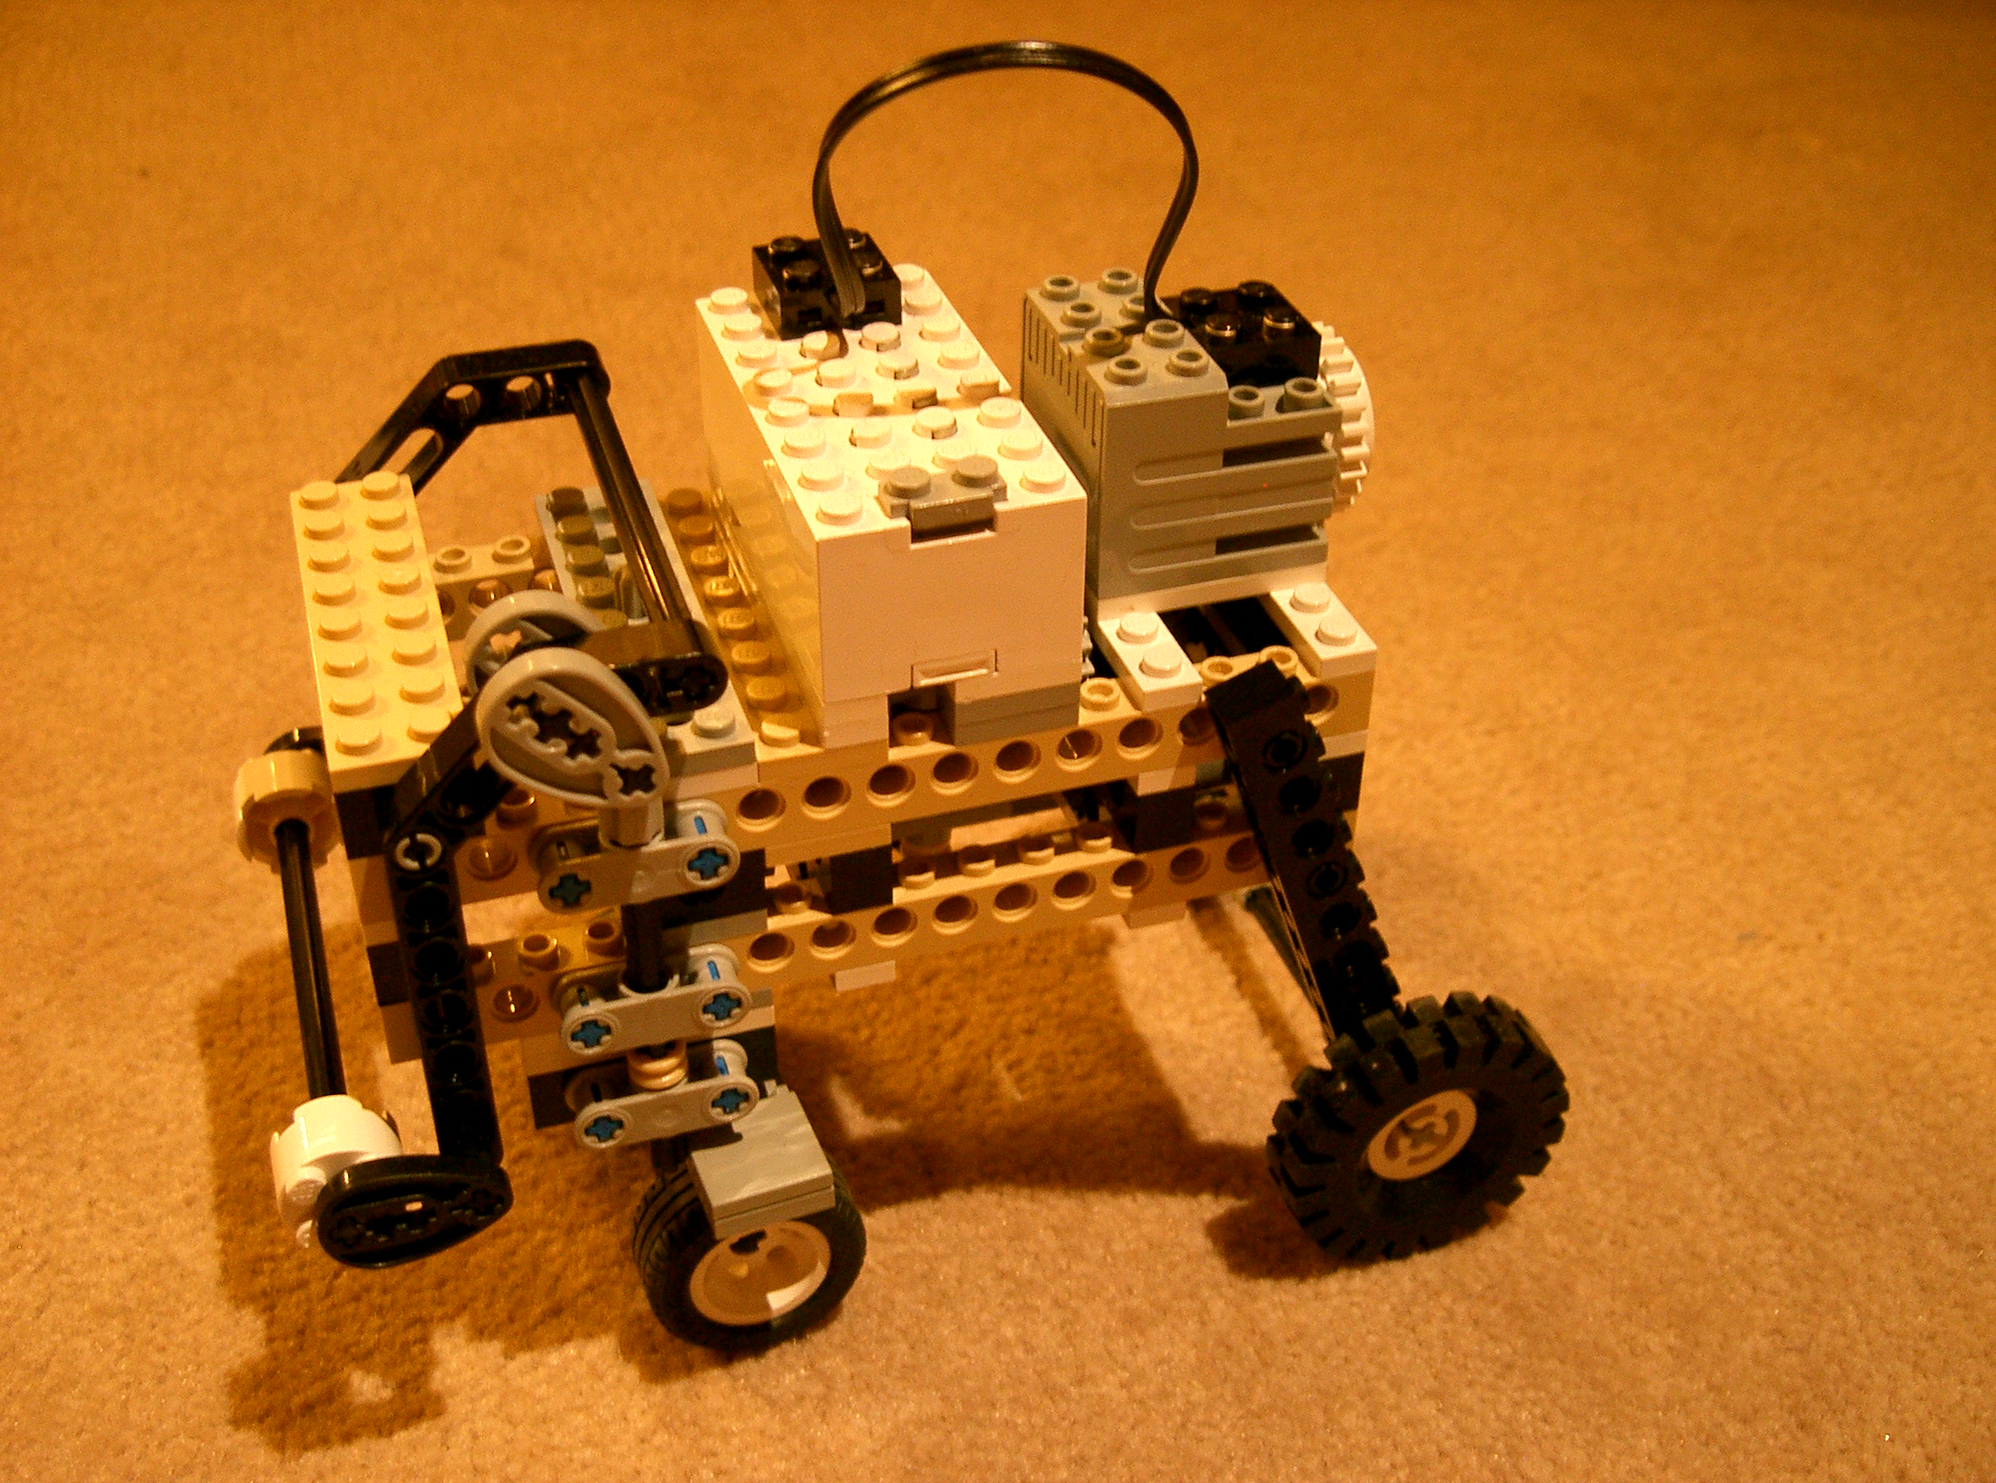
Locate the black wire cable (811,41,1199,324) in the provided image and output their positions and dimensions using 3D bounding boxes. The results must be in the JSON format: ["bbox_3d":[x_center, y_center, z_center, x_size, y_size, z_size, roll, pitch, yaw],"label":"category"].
[{"bbox_3d":[0.001,-0.067,0.272,0.049,0.038,0.012,0,36,-1],"label":"black wire cable"}]

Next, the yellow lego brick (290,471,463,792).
[{"bbox_3d":[-0.076,-0.016,0.273,0.016,0.005,0.064,-10,38,-15],"label":"yellow lego brick"}]

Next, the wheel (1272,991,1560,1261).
[{"bbox_3d":[0.058,0.052,0.312,0.042,0.042,0.015,-14,39,-12],"label":"wheel"}]

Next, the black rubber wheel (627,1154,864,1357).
[{"bbox_3d":[-0.034,0.069,0.310,0.030,0.030,0.014,-16,39,-15],"label":"black rubber wheel"}]

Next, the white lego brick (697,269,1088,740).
[{"bbox_3d":[-0.015,-0.033,0.283,0.032,0.030,0.064,-10,38,-15],"label":"white lego brick"}]

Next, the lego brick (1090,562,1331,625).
[{"bbox_3d":[0.024,-0.027,0.299,0.032,0.003,0.027,-10,38,-15],"label":"lego brick"}]

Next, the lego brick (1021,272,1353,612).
[{"bbox_3d":[0.023,-0.042,0.291,0.032,0.030,0.032,-10,38,-15],"label":"lego brick"}]

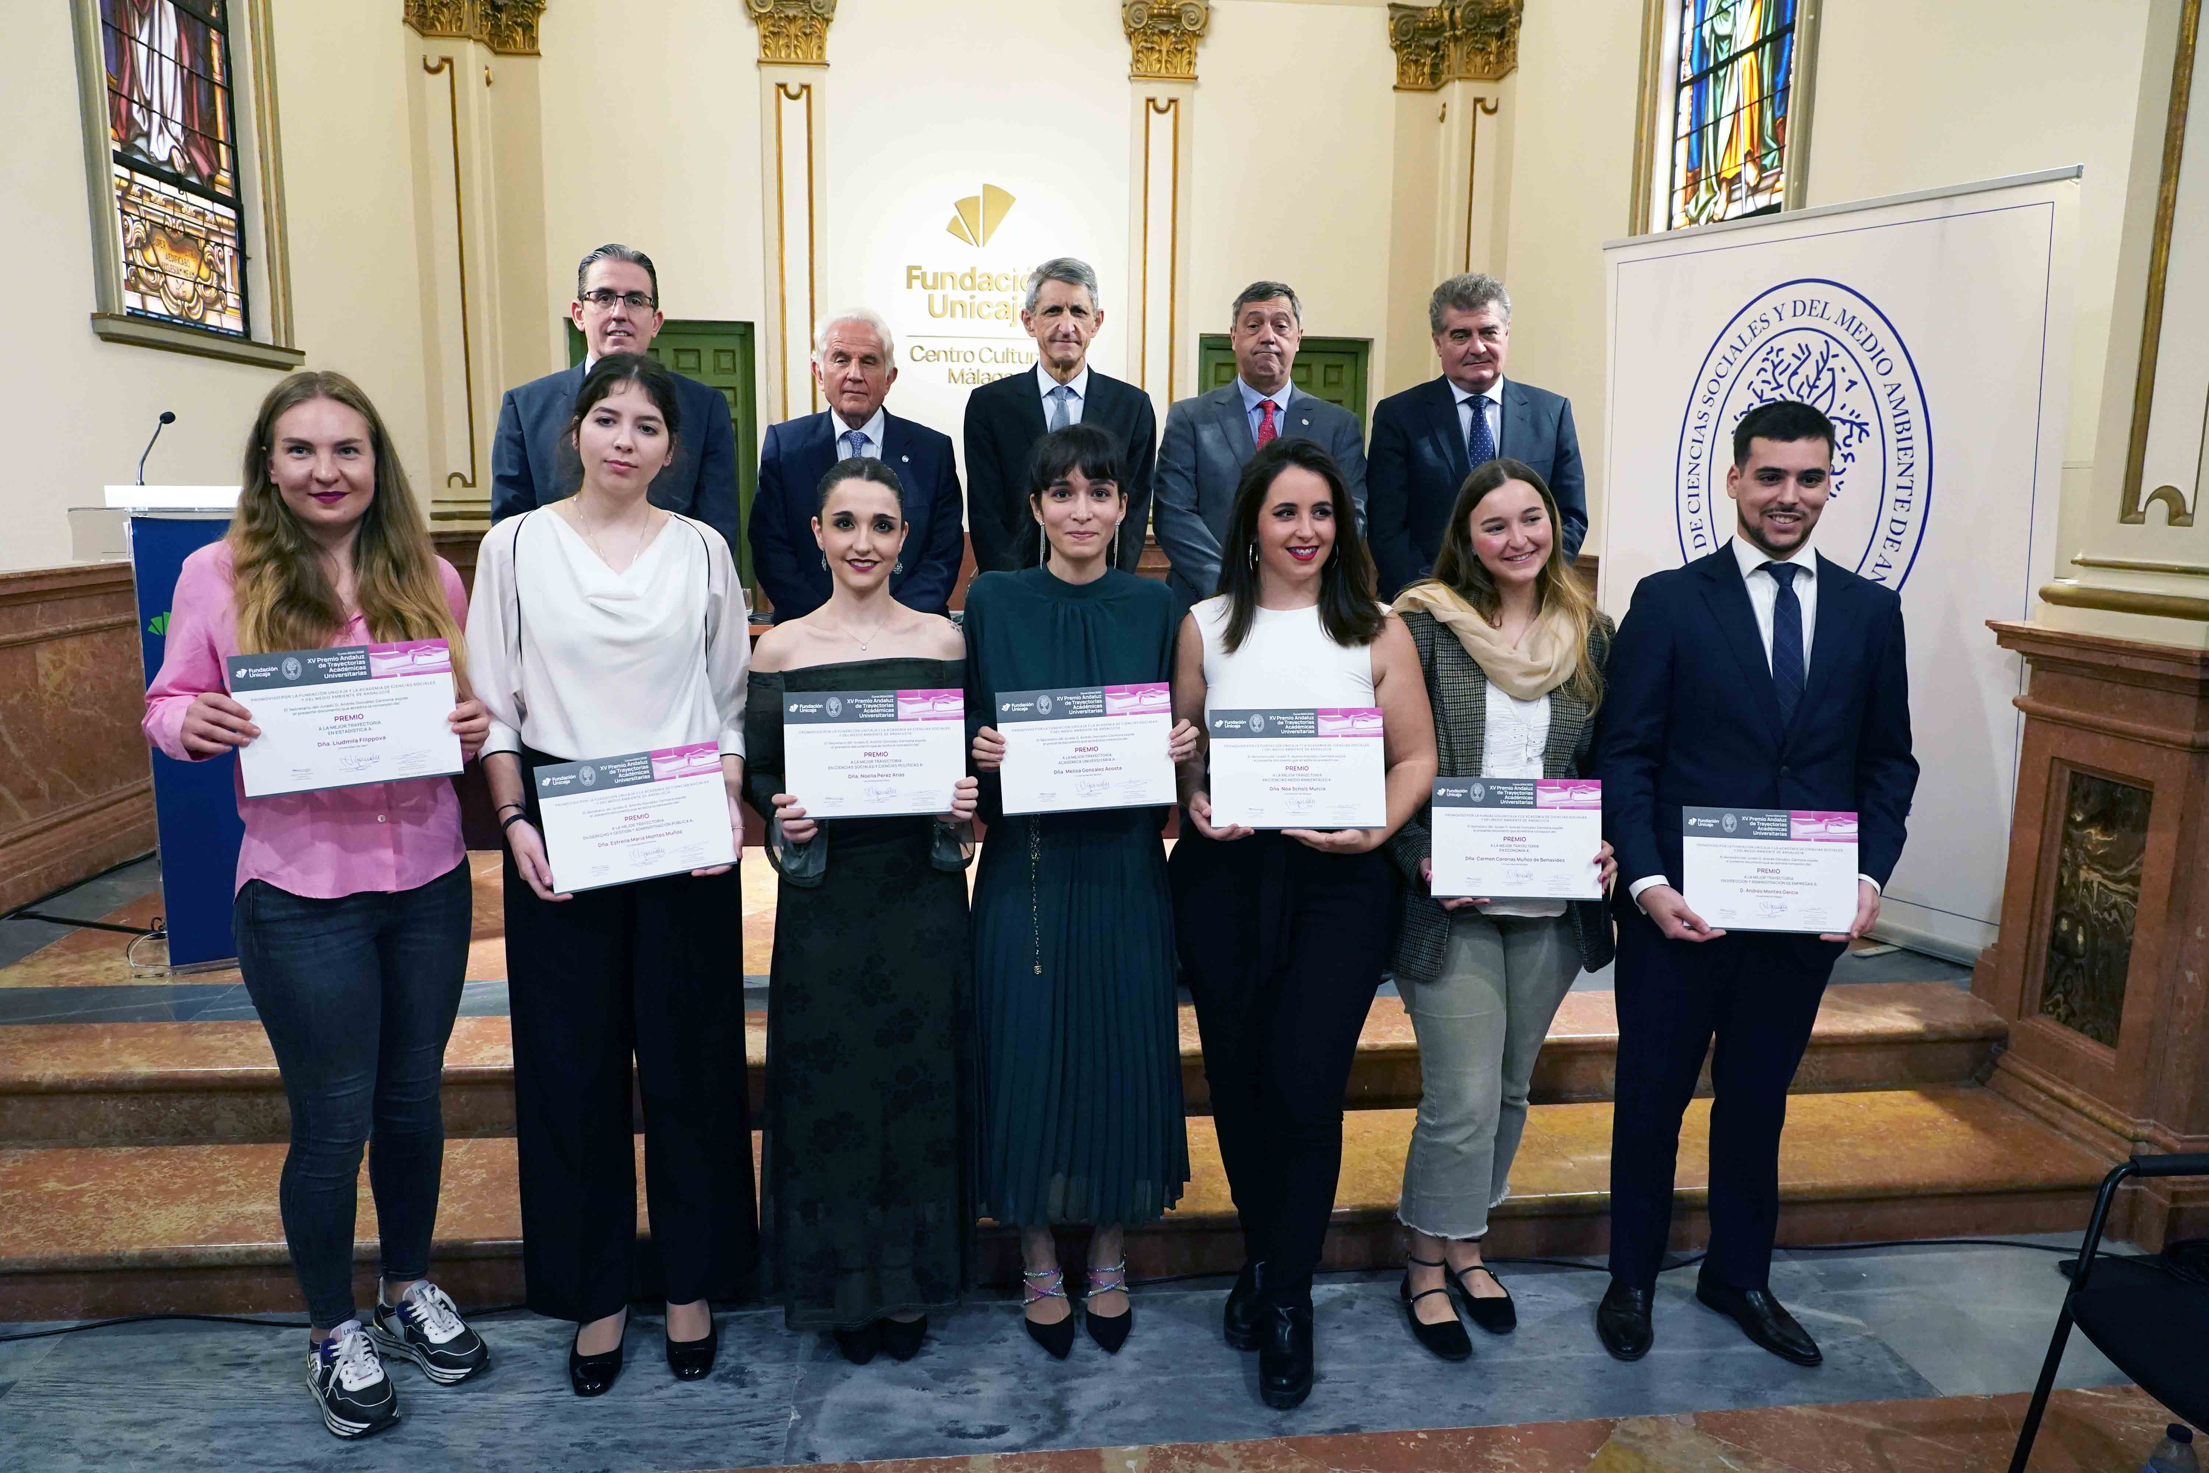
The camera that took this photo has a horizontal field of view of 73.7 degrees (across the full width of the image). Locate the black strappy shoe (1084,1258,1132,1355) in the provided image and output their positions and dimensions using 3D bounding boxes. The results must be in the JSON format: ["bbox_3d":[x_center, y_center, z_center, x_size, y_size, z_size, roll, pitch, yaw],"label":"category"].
[{"bbox_3d":[0.010,1.063,2.847,0.085,0.135,0.245,1,9,-2],"label":"black strappy shoe"}]

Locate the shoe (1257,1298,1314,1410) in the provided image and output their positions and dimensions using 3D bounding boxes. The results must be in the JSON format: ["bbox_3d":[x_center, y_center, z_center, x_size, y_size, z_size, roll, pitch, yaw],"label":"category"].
[{"bbox_3d":[0.328,1.085,2.703,0.098,0.155,0.270,1,8,4],"label":"shoe"}]

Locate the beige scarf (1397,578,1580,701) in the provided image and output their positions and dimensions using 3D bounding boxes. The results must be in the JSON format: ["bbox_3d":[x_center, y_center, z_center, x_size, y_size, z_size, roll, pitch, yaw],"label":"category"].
[{"bbox_3d":[0.692,-0.180,2.702,0.325,0.215,0.265,0,8,0],"label":"beige scarf"}]

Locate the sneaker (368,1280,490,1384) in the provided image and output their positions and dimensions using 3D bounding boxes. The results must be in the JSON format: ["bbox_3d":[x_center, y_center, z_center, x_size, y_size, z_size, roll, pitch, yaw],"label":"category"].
[{"bbox_3d":[-1.241,1.085,2.733,0.285,0.125,0.105,7,11,39],"label":"sneaker"}]

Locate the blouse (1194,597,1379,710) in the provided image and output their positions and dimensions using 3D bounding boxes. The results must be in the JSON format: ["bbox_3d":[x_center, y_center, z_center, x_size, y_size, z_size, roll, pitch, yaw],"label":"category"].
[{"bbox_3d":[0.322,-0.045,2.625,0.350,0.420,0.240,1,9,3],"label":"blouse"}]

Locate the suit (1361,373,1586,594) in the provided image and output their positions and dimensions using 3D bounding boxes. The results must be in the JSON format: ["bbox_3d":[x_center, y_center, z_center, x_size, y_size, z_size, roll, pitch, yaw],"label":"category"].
[{"bbox_3d":[0.884,-0.470,3.518,0.510,0.745,0.310,1,8,5],"label":"suit"}]

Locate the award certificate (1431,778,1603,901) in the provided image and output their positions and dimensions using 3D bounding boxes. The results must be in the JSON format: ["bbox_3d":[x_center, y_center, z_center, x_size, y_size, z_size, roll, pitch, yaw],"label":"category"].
[{"bbox_3d":[0.715,0.178,2.556,0.297,0.212,0.010,1,-3,5],"label":"award certificate"}]

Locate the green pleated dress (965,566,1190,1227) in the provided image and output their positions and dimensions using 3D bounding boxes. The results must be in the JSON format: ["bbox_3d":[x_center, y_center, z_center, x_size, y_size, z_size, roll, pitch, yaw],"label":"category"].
[{"bbox_3d":[-0.050,0.317,2.673,0.420,1.240,0.360,1,9,0],"label":"green pleated dress"}]

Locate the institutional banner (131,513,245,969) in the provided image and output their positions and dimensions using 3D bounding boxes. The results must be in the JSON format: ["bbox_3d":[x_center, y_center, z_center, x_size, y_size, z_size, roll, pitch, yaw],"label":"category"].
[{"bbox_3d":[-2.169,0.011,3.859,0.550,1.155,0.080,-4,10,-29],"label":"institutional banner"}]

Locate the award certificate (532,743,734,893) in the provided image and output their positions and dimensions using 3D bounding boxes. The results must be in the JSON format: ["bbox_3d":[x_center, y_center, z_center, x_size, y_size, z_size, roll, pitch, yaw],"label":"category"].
[{"bbox_3d":[-0.772,0.133,2.436,0.297,0.212,0.010,-9,-1,-20],"label":"award certificate"}]

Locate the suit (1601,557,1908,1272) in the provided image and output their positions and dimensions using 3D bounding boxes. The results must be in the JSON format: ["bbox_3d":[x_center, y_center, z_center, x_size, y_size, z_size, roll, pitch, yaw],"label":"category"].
[{"bbox_3d":[1.188,0.363,2.749,0.550,1.430,0.350,1,9,3],"label":"suit"}]

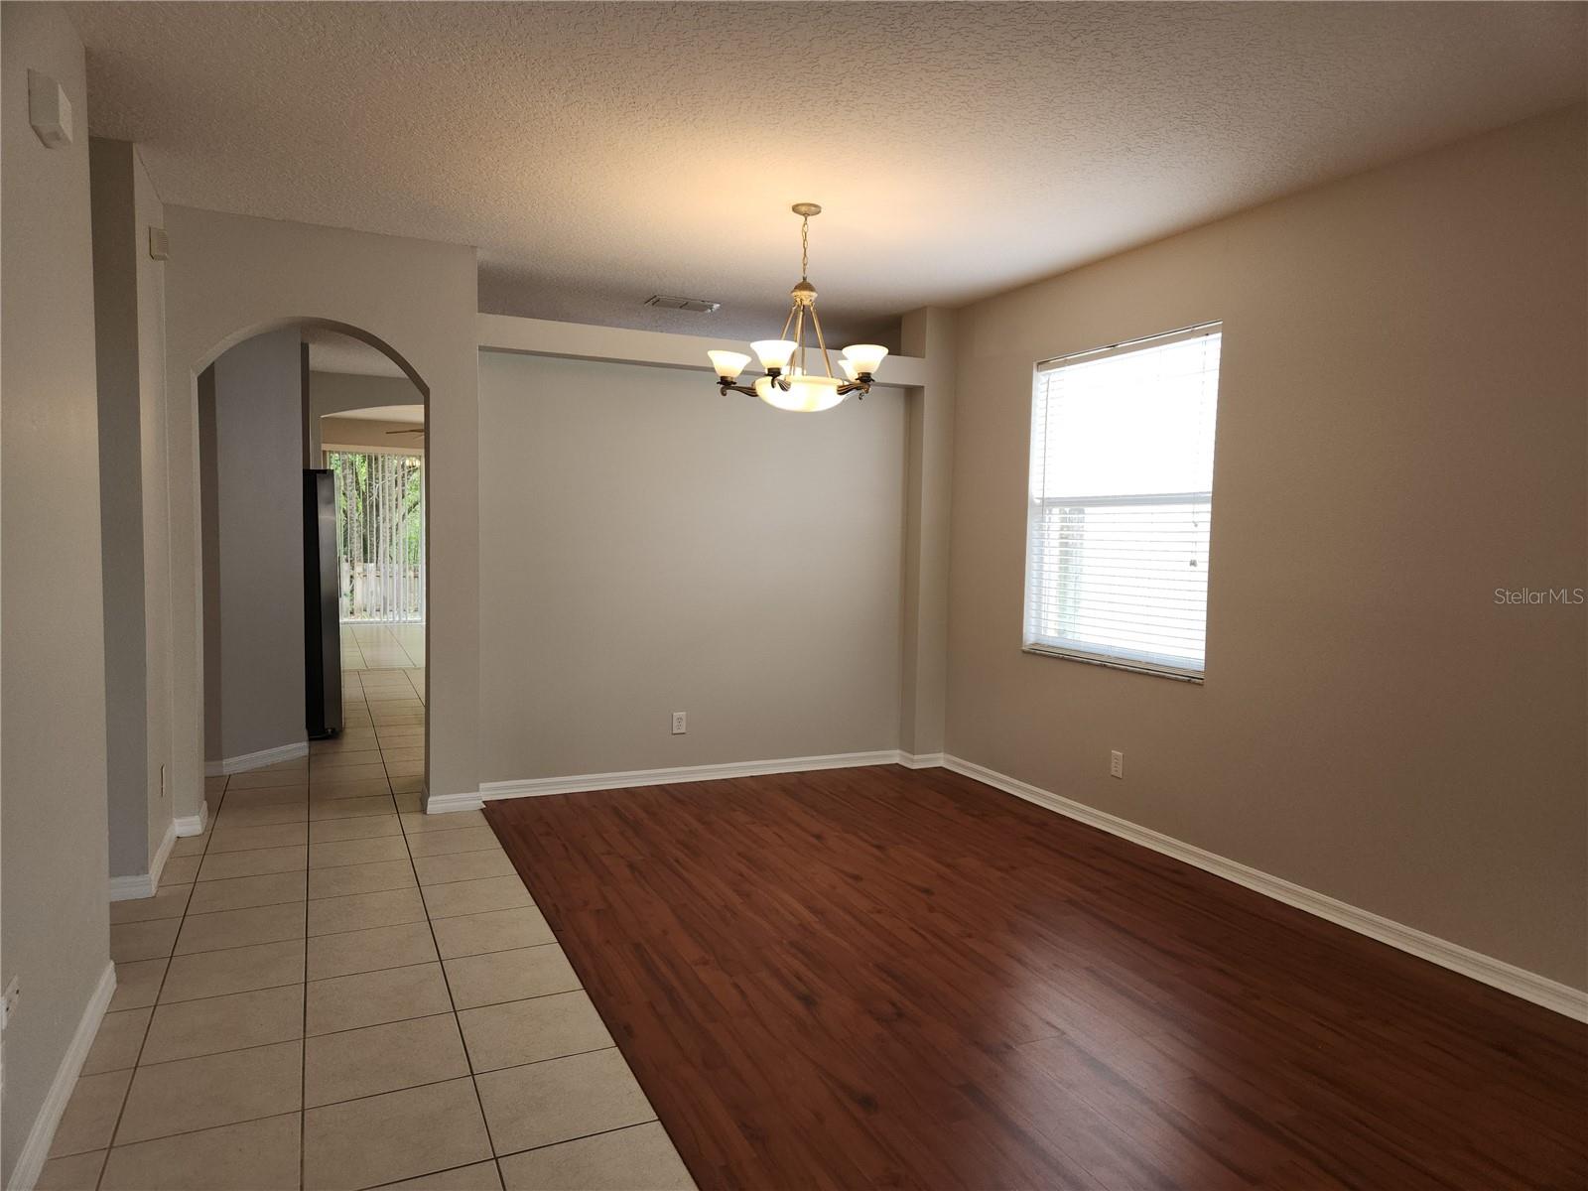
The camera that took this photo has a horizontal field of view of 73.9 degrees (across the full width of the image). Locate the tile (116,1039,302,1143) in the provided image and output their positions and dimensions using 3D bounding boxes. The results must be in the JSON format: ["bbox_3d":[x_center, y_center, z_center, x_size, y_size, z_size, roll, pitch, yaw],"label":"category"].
[{"bbox_3d":[-1.494,1.282,2.735,0.402,0.010,0.398,-1,4,-24],"label":"tile"}]

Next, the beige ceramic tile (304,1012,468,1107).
[{"bbox_3d":[-1.110,1.260,2.875,0.403,0.010,0.391,-1,4,-24],"label":"beige ceramic tile"}]

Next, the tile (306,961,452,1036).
[{"bbox_3d":[-1.273,1.236,3.233,0.403,0.010,0.391,-1,4,-24],"label":"tile"}]

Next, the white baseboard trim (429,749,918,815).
[{"bbox_3d":[-0.580,1.021,5.901,2.804,0.093,0.165,-1,4,-23],"label":"white baseboard trim"}]

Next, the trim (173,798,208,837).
[{"bbox_3d":[-2.836,1.059,4.972,0.125,0.090,0.260,-1,4,-24],"label":"trim"}]

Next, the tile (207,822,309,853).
[{"bbox_3d":[-2.478,1.126,4.900,0.402,0.010,0.398,-1,4,-24],"label":"tile"}]

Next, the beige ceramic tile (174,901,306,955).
[{"bbox_3d":[-1.988,1.205,3.817,0.402,0.010,0.398,-1,4,-24],"label":"beige ceramic tile"}]

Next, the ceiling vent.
[{"bbox_3d":[-0.655,-1.713,6.228,0.410,0.020,0.275,-1,4,-24],"label":"ceiling vent"}]

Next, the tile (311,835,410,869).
[{"bbox_3d":[-1.943,1.150,4.715,0.402,0.010,0.398,-1,4,-24],"label":"tile"}]

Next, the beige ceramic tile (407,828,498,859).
[{"bbox_3d":[-1.580,1.145,4.890,0.390,0.010,0.398,-1,4,-24],"label":"beige ceramic tile"}]

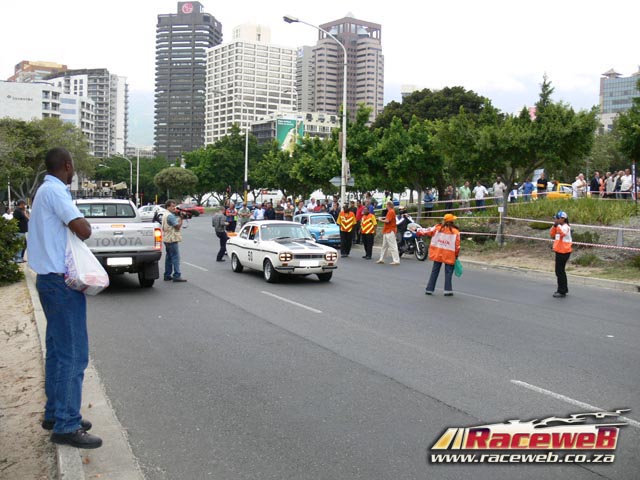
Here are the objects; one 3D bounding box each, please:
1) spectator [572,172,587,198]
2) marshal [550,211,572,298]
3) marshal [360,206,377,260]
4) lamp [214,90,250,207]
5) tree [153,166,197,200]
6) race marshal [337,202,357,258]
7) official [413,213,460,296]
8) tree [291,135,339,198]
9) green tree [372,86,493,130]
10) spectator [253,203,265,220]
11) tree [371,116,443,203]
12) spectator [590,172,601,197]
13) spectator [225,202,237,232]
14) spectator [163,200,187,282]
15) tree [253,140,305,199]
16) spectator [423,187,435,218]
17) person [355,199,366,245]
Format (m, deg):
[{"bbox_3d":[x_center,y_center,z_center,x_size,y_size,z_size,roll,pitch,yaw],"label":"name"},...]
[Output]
[{"bbox_3d":[11.485,-2.060,28.548,0.400,1.740,0.520,3,4,30],"label":"spectator"},{"bbox_3d":[4.646,0.256,12.450,0.420,1.640,0.460,1,3,15],"label":"marshal"},{"bbox_3d":[1.554,-0.216,20.600,0.520,1.670,0.340,3,3,37],"label":"marshal"},{"bbox_3d":[-6.336,-5.775,45.277,2.750,9.400,0.350,0,4,-22],"label":"lamp"},{"bbox_3d":[-15.585,-5.356,70.153,4.700,5.200,4.700,1,3,0],"label":"tree"},{"bbox_3d":[0.836,-0.306,21.347,0.550,1.760,0.340,0,3,3],"label":"race marshal"},{"bbox_3d":[2.260,0.265,12.500,0.920,1.600,0.420,1,3,8],"label":"official"},{"bbox_3d":[-0.335,-3.250,38.159,3.600,5.900,3.600,0,3,0],"label":"tree"},{"bbox_3d":[10.009,-7.578,58.339,12.500,12.380,12.000,1,3,0],"label":"green tree"},{"bbox_3d":[-2.933,-0.880,31.048,0.520,1.740,0.360,1,3,-3],"label":"spectator"},{"bbox_3d":[3.810,-2.749,28.153,3.700,5.200,3.700,1,3,0],"label":"tree"},{"bbox_3d":[12.123,-2.099,28.548,0.500,1.750,0.360,-2,4,-45],"label":"spectator"},{"bbox_3d":[-3.628,-0.657,26.547,0.540,1.760,0.360,0,3,-6],"label":"spectator"},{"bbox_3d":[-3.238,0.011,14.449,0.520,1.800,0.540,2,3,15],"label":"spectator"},{"bbox_3d":[-3.129,-4.366,50.000,4.800,6.700,4.800,0,3,0],"label":"tree"},{"bbox_3d":[5.387,-1.737,32.046,0.520,1.720,0.360,-1,3,-18],"label":"spectator"},{"bbox_3d":[1.642,-0.743,26.448,0.500,1.740,0.360,3,4,37],"label":"person"}]

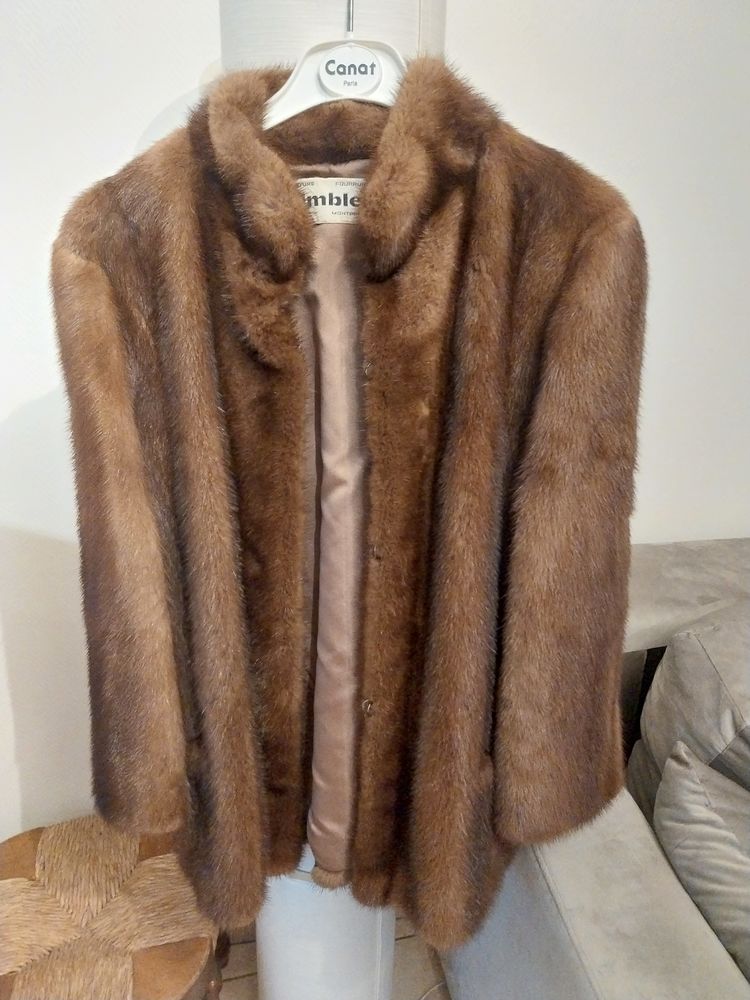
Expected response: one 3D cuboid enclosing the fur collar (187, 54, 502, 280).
[{"bbox_3d":[-0.022,-0.250,0.562,0.225,0.145,0.150,1,22,0],"label":"fur collar"}]

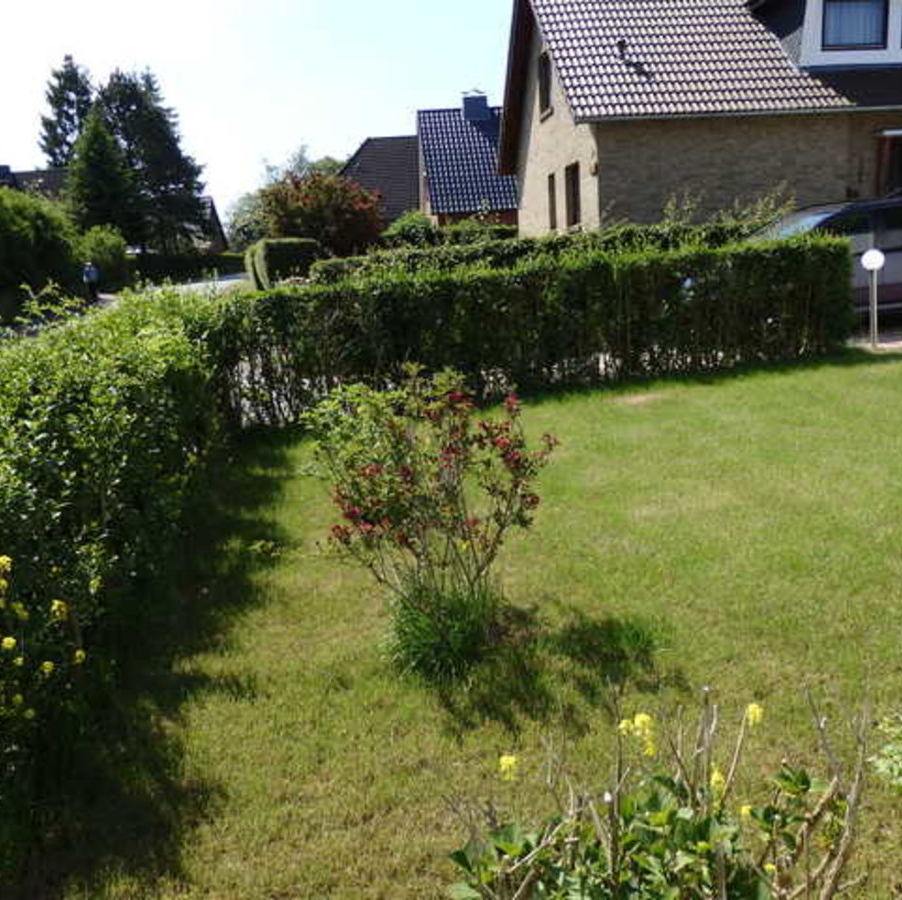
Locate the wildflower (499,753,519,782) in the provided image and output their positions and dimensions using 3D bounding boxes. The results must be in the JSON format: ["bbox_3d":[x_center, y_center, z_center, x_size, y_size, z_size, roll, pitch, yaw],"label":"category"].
[{"bbox_3d":[0.128,0.698,1.900,0.042,0.056,0.042,-3,13,0],"label":"wildflower"}]

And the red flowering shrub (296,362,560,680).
[{"bbox_3d":[-0.084,0.229,3.292,0.900,1.054,0.850,-4,11,0],"label":"red flowering shrub"}]

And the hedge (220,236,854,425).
[{"bbox_3d":[1.009,-1.268,8.668,6.647,1.222,0.700,-7,12,-15],"label":"hedge"}]

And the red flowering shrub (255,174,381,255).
[{"bbox_3d":[-4.727,-8.157,32.500,4.500,4.380,4.300,-3,13,0],"label":"red flowering shrub"}]

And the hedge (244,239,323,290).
[{"bbox_3d":[-5.648,-6.041,29.131,2.400,1.950,1.700,-5,11,-7],"label":"hedge"}]

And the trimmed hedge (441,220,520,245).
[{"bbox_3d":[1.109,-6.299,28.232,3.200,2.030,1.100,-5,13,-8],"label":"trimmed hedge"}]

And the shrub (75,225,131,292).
[{"bbox_3d":[-16.299,-8.790,40.836,2.700,3.380,2.600,-10,14,-23],"label":"shrub"}]

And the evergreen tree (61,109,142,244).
[{"bbox_3d":[-19.066,-14.045,49.131,4.300,9.900,4.300,-3,13,0],"label":"evergreen tree"}]

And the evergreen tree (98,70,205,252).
[{"bbox_3d":[-17.900,-16.289,52.217,6.200,12.775,5.900,-7,12,-14],"label":"evergreen tree"}]

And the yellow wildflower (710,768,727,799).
[{"bbox_3d":[0.556,0.691,1.800,0.037,0.062,0.037,-3,13,0],"label":"yellow wildflower"}]

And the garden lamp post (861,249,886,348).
[{"bbox_3d":[4.733,-1.679,9.628,0.255,1.070,0.255,-3,13,0],"label":"garden lamp post"}]

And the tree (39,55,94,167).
[{"bbox_3d":[-24.972,-18.412,57.787,4.200,15.220,4.200,-7,12,-14],"label":"tree"}]

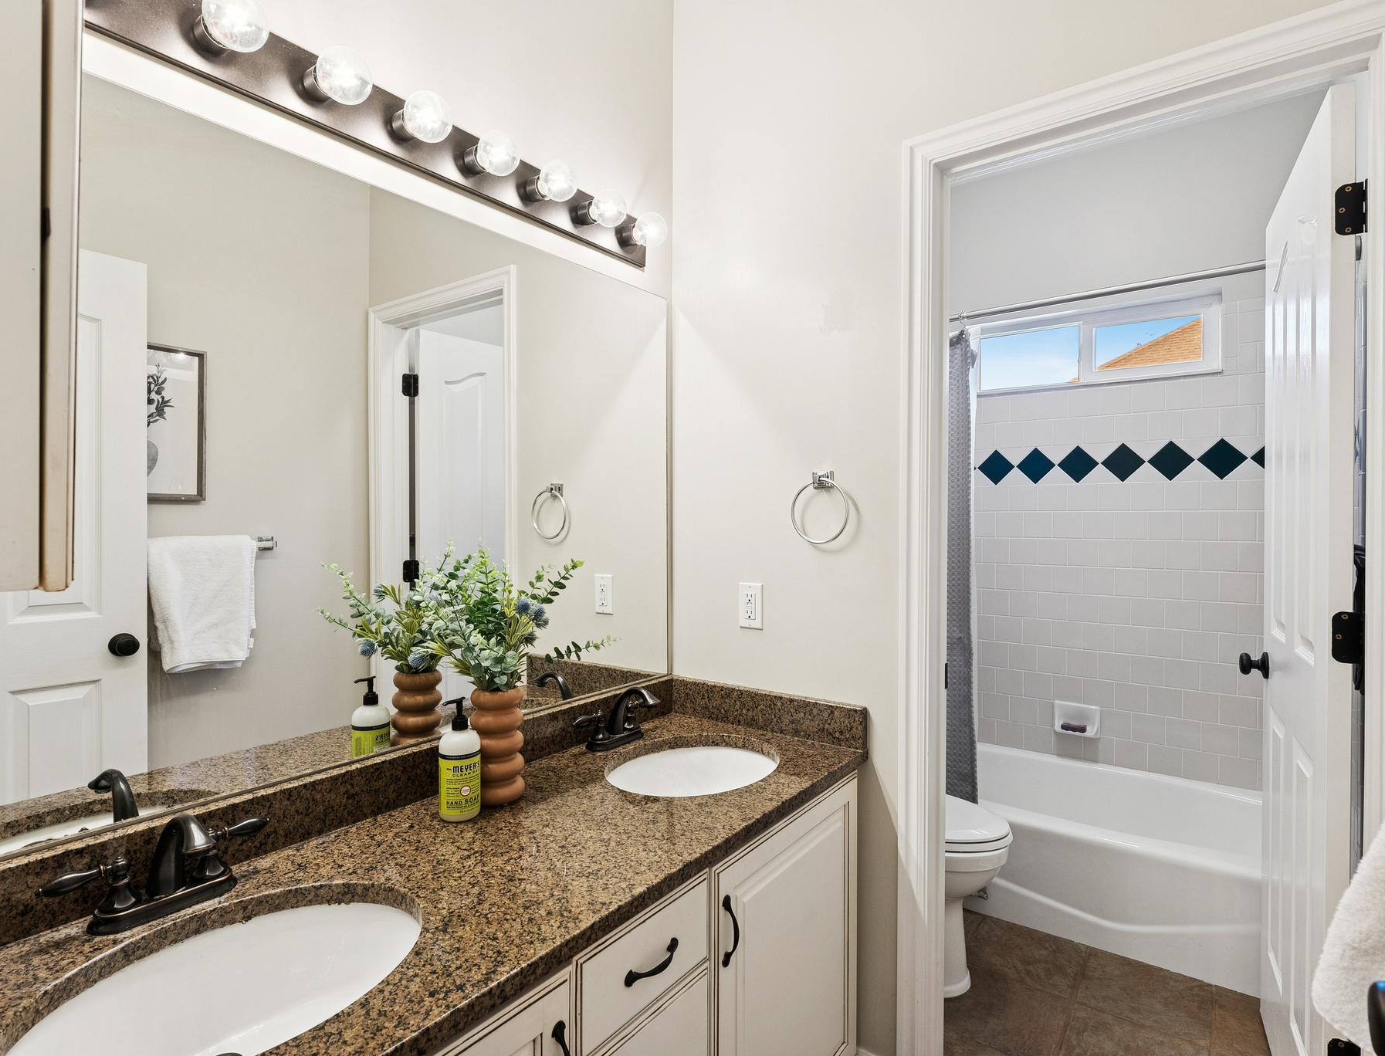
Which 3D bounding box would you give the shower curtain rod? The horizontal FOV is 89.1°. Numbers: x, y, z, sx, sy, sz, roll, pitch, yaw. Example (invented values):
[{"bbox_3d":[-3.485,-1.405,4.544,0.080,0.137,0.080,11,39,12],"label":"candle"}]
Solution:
[{"bbox_3d":[1.134,-0.724,2.269,1.520,0.030,0.030,0,0,36],"label":"shower curtain rod"}]

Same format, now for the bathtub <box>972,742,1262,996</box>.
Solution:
[{"bbox_3d":[1.312,1.103,2.530,1.520,0.337,0.780,0,0,36],"label":"bathtub"}]

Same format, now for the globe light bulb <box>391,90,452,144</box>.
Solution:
[{"bbox_3d":[-0.474,-0.719,1.239,0.110,0.080,0.080,0,1,37],"label":"globe light bulb"}]

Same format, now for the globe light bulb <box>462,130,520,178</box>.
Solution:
[{"bbox_3d":[-0.385,-0.722,1.365,0.110,0.080,0.080,0,0,36],"label":"globe light bulb"}]

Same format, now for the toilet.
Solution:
[{"bbox_3d":[0.616,0.919,2.200,0.720,0.740,0.430,0,1,37],"label":"toilet"}]

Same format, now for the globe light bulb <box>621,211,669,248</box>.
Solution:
[{"bbox_3d":[-0.112,-0.724,1.716,0.110,0.080,0.080,0,1,37],"label":"globe light bulb"}]

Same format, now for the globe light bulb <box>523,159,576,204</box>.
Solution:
[{"bbox_3d":[-0.292,-0.723,1.478,0.110,0.080,0.080,0,1,37],"label":"globe light bulb"}]

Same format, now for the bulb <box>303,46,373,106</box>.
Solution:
[{"bbox_3d":[-0.561,-0.715,1.121,0.110,0.080,0.080,0,0,36],"label":"bulb"}]

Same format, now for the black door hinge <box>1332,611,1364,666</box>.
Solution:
[{"bbox_3d":[1.140,0.191,1.222,0.043,0.089,0.016,0,0,31],"label":"black door hinge"}]

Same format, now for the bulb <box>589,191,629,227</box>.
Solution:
[{"bbox_3d":[-0.195,-0.730,1.614,0.095,0.080,0.080,0,0,36],"label":"bulb"}]

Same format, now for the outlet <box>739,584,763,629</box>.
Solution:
[{"bbox_3d":[0.147,0.199,1.790,0.070,0.114,0.009,0,0,36],"label":"outlet"}]

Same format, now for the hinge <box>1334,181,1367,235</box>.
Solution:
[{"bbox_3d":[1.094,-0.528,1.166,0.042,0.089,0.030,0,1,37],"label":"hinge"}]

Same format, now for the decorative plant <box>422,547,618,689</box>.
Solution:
[{"bbox_3d":[-0.317,0.159,1.296,0.300,0.280,0.290,0,0,0],"label":"decorative plant"}]

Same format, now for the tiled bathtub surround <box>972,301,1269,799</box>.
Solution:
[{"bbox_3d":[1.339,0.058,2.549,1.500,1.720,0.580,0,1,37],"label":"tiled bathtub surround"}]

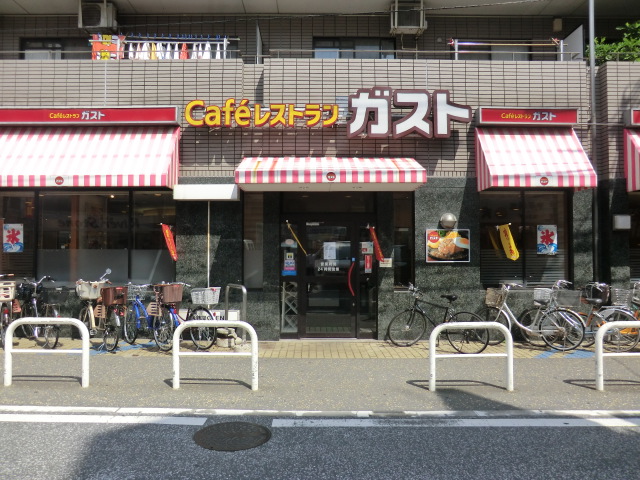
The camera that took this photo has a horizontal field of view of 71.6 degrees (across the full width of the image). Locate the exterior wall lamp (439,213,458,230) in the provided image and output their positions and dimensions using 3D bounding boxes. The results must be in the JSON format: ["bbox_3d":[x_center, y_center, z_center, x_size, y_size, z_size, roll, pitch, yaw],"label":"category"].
[{"bbox_3d":[2.275,-0.325,7.831,0.298,0.298,0.250,0,-1,0],"label":"exterior wall lamp"}]

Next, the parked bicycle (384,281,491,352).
[{"bbox_3d":[1.930,1.280,7.300,1.680,1.070,0.560,-1,-1,28],"label":"parked bicycle"}]

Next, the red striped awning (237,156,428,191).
[{"bbox_3d":[0.181,-1.185,7.550,3.078,0.584,0.840,0,-1,0],"label":"red striped awning"}]

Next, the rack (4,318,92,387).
[{"bbox_3d":[-3.228,1.328,5.250,1.000,0.825,0.078,0,-1,0],"label":"rack"}]

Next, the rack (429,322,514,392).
[{"bbox_3d":[1.804,1.394,5.280,1.000,0.825,0.078,0,-1,0],"label":"rack"}]

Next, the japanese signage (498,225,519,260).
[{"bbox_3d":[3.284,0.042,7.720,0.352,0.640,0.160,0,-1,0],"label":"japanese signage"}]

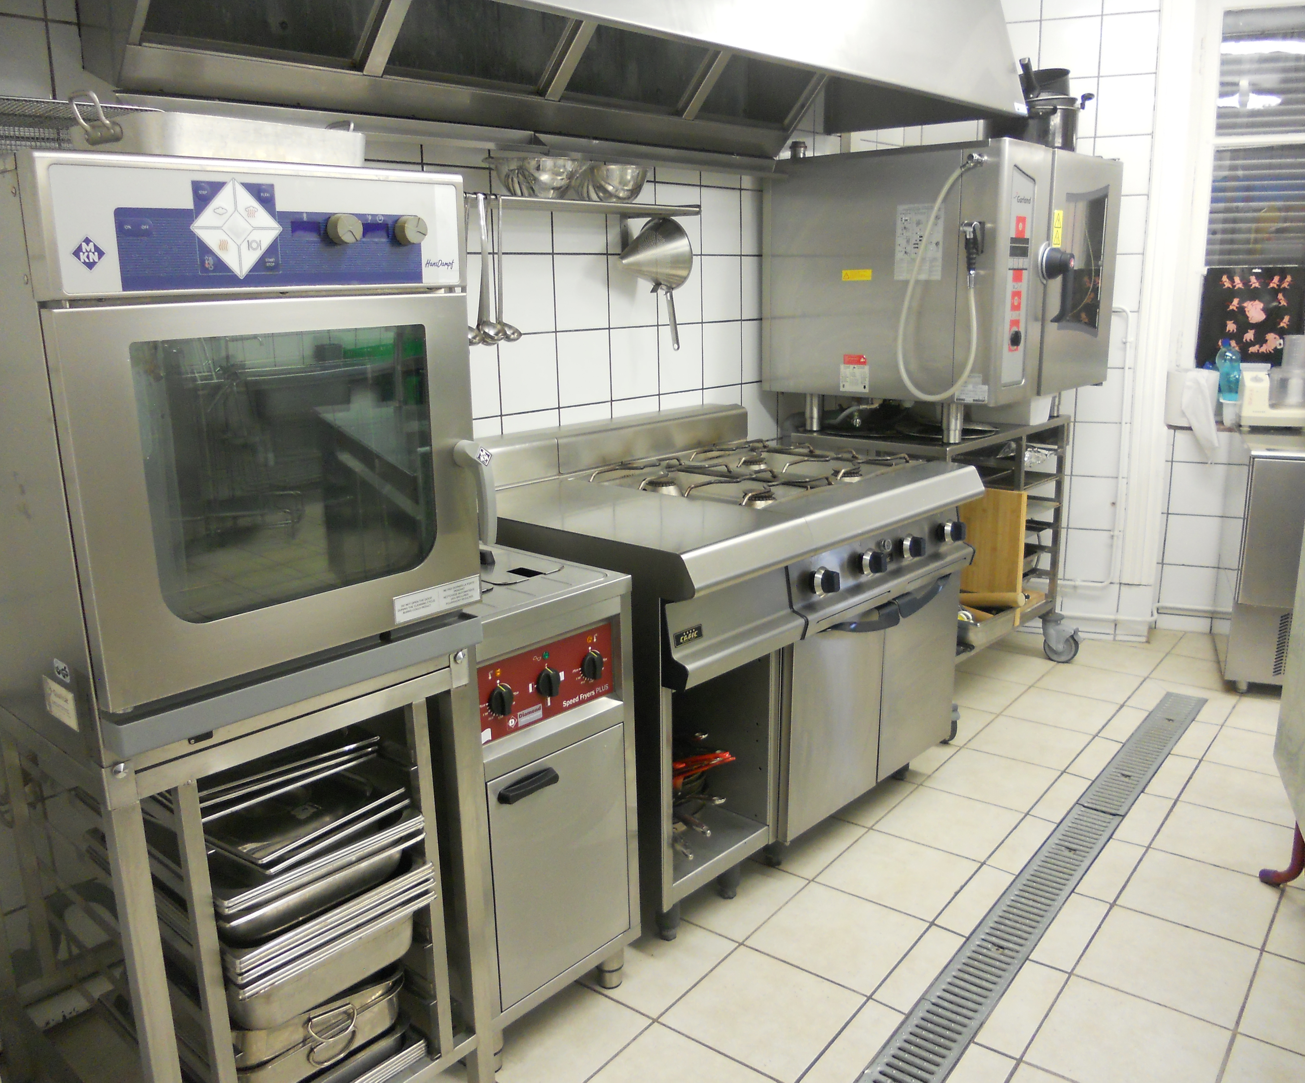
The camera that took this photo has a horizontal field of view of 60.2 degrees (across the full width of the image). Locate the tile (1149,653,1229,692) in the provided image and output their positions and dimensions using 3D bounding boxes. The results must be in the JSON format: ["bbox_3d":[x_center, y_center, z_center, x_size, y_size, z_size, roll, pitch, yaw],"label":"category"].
[{"bbox_3d":[1.931,0.467,3.915,0.293,0.010,0.302,10,17,36],"label":"tile"}]

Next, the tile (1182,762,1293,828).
[{"bbox_3d":[1.623,0.692,3.024,0.302,0.010,0.302,10,17,36],"label":"tile"}]

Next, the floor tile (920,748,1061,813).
[{"bbox_3d":[0.949,0.666,3.134,0.291,0.010,0.303,10,17,35],"label":"floor tile"}]

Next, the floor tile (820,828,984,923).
[{"bbox_3d":[0.593,0.803,2.713,0.303,0.010,0.305,9,17,36],"label":"floor tile"}]

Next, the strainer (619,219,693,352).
[{"bbox_3d":[-0.015,-0.673,2.994,0.200,0.360,0.185,4,18,40],"label":"strainer"}]

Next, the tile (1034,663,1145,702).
[{"bbox_3d":[1.500,0.487,3.865,0.300,0.010,0.303,9,16,36],"label":"tile"}]

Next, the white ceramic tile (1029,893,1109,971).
[{"bbox_3d":[0.909,0.848,2.427,0.093,0.010,0.302,10,17,36],"label":"white ceramic tile"}]

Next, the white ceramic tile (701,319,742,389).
[{"bbox_3d":[0.216,-0.589,3.551,0.009,0.200,0.200,12,18,41],"label":"white ceramic tile"}]

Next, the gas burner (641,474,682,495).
[{"bbox_3d":[0.023,-0.137,2.927,0.110,0.055,0.110,-1,14,0],"label":"gas burner"}]

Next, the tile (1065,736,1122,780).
[{"bbox_3d":[1.284,0.630,3.273,0.078,0.010,0.303,9,16,36],"label":"tile"}]

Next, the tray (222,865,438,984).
[{"bbox_3d":[-0.640,0.514,1.794,0.530,0.042,0.325,10,17,40],"label":"tray"}]

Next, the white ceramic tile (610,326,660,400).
[{"bbox_3d":[-0.052,-0.518,3.266,0.010,0.198,0.198,11,18,41],"label":"white ceramic tile"}]

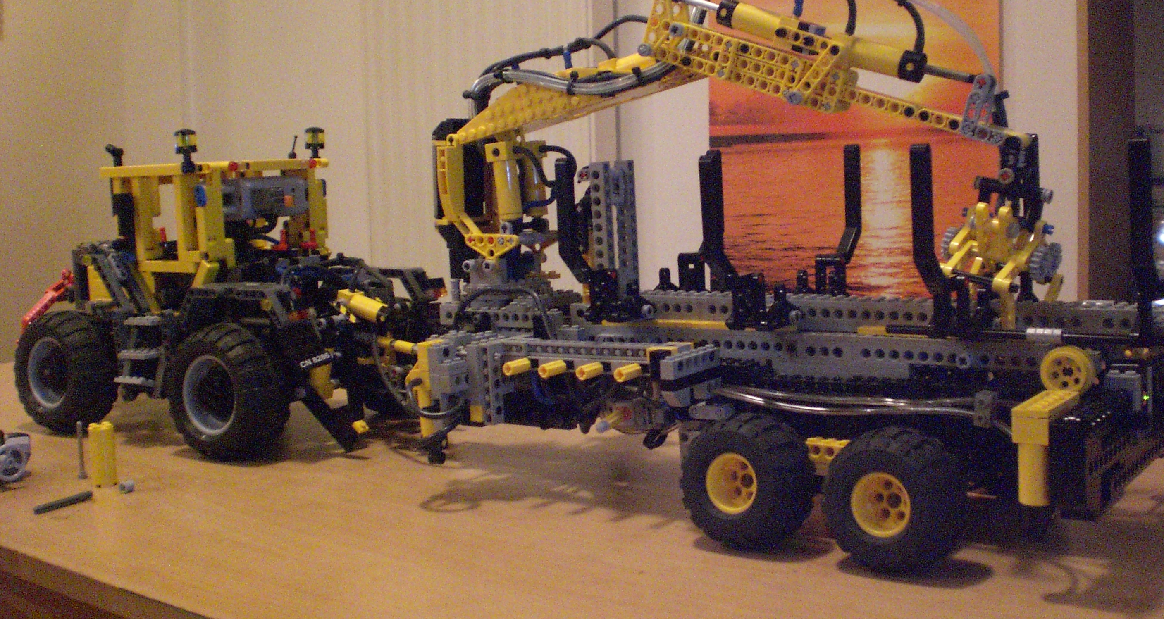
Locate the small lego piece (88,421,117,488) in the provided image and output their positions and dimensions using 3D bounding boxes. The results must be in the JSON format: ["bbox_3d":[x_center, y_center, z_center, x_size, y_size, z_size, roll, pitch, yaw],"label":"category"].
[{"bbox_3d":[-0.320,0.097,0.854,0.016,0.040,0.016,3,8,34],"label":"small lego piece"}]

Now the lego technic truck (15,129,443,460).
[{"bbox_3d":[-0.319,-0.028,1.055,0.467,0.236,0.209,3,9,36],"label":"lego technic truck"}]

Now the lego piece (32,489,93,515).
[{"bbox_3d":[-0.327,0.121,0.804,0.005,0.005,0.040,3,8,34],"label":"lego piece"}]

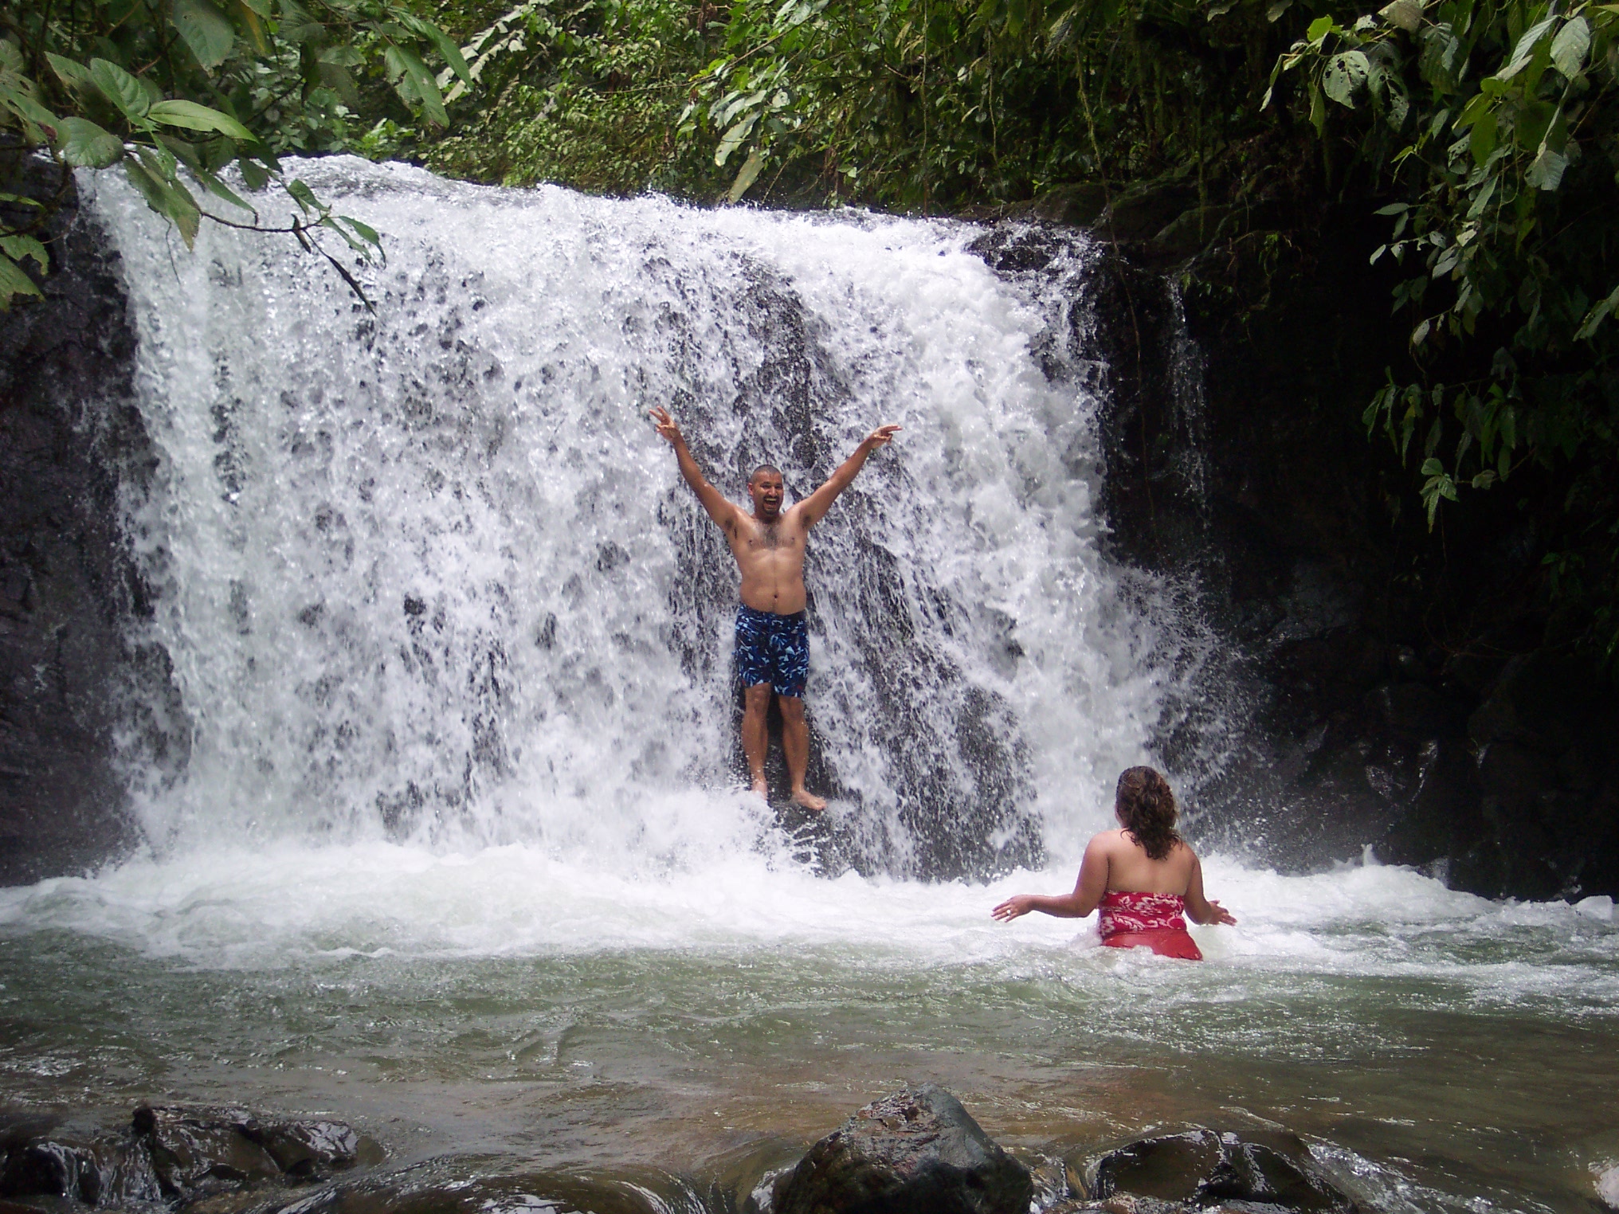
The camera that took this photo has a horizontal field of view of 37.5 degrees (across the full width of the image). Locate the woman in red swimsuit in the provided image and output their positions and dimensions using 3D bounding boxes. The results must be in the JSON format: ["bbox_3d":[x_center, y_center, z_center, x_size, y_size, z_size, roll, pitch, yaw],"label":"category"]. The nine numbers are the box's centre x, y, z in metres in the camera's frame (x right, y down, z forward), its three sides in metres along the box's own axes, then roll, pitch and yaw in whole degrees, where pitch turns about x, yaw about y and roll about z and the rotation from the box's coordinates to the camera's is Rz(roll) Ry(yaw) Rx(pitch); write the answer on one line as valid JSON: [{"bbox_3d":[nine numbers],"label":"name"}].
[{"bbox_3d":[1.230,1.390,8.950,0.920,1.600,0.520,0,0,-18],"label":"woman in red swimsuit"}]

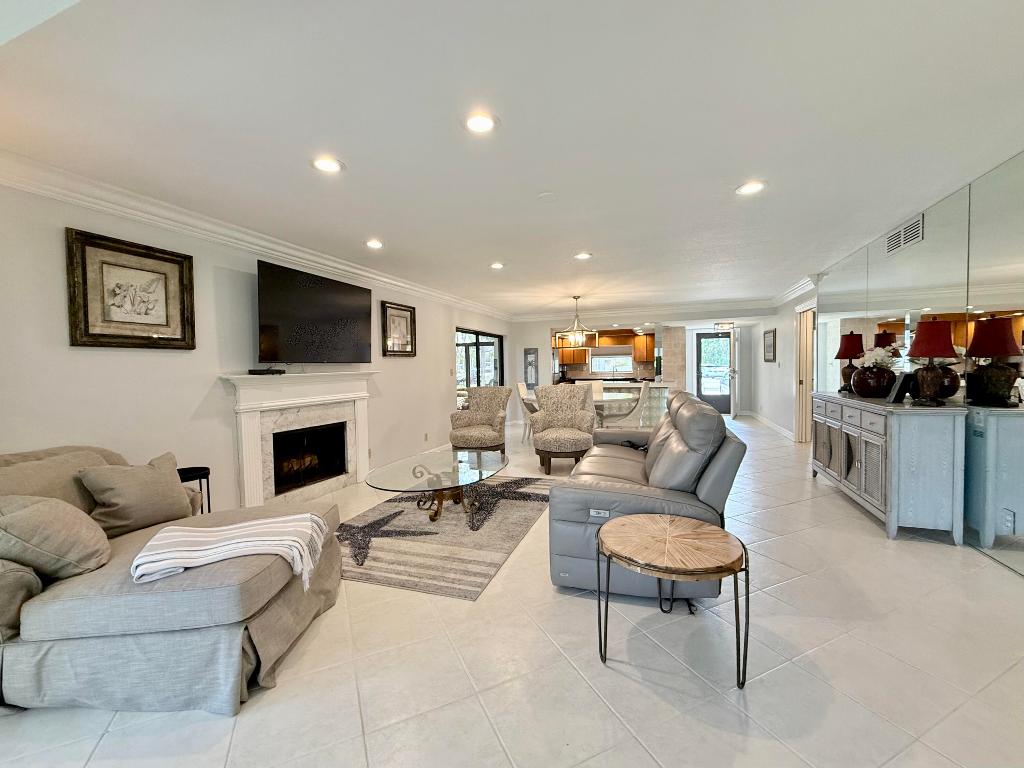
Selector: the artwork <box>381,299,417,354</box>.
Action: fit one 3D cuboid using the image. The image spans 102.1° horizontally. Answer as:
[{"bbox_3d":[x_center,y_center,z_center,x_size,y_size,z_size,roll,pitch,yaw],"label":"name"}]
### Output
[{"bbox_3d":[-1.472,-0.704,5.496,0.041,0.692,0.699,0,2,20],"label":"artwork"}]

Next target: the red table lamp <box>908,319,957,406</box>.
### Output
[{"bbox_3d":[2.979,-0.164,2.939,0.250,0.626,0.250,0,2,20],"label":"red table lamp"}]

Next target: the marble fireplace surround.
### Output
[{"bbox_3d":[-1.922,0.522,4.082,0.210,1.256,1.740,0,2,20],"label":"marble fireplace surround"}]

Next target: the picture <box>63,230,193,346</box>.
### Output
[{"bbox_3d":[-2.473,-0.580,2.748,0.041,0.690,0.686,0,2,20],"label":"picture"}]

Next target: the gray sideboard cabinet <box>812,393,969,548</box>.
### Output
[{"bbox_3d":[3.136,0.592,3.635,0.400,0.925,1.740,0,2,20],"label":"gray sideboard cabinet"}]

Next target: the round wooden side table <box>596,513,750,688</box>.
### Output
[{"bbox_3d":[0.691,0.934,1.837,0.597,0.508,0.597,0,2,20],"label":"round wooden side table"}]

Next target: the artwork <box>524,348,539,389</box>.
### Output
[{"bbox_3d":[0.431,-0.322,9.051,0.320,0.890,0.030,0,2,20],"label":"artwork"}]

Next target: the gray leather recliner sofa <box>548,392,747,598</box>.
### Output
[{"bbox_3d":[1.015,0.609,3.216,1.029,1.041,2.184,-1,2,18],"label":"gray leather recliner sofa"}]

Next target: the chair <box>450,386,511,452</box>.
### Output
[{"bbox_3d":[-0.420,0.547,5.680,0.710,1.020,0.740,0,2,25],"label":"chair"}]

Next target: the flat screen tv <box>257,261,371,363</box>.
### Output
[{"bbox_3d":[-1.862,-0.627,4.061,0.050,0.840,1.420,0,2,20],"label":"flat screen tv"}]

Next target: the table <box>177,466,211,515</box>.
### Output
[{"bbox_3d":[-2.186,0.904,2.771,0.311,0.622,0.311,0,2,20],"label":"table"}]

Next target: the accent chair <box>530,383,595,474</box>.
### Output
[{"bbox_3d":[0.630,0.539,5.150,0.710,1.020,0.740,-1,2,12],"label":"accent chair"}]

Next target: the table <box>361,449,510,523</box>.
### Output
[{"bbox_3d":[-0.580,0.928,3.633,1.060,0.420,1.550,0,2,20],"label":"table"}]

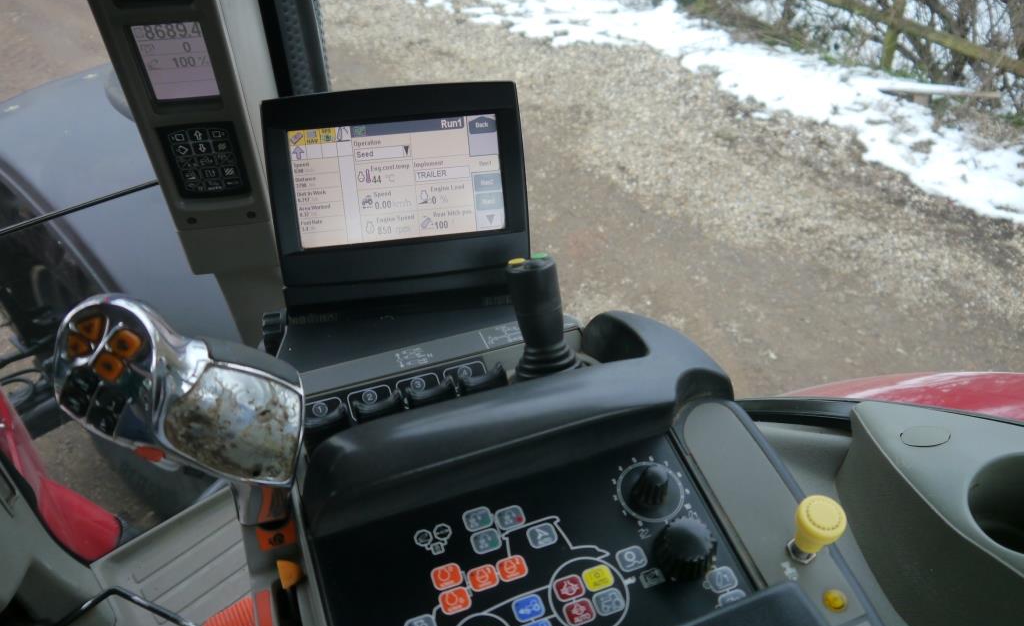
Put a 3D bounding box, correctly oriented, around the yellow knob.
[{"bbox_3d":[0.191,0.135,0.519,0.030,0.036,0.030,-9,49,-11],"label":"yellow knob"}]

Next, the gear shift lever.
[{"bbox_3d":[-0.191,0.053,0.487,0.130,0.115,0.080,1,29,6],"label":"gear shift lever"}]

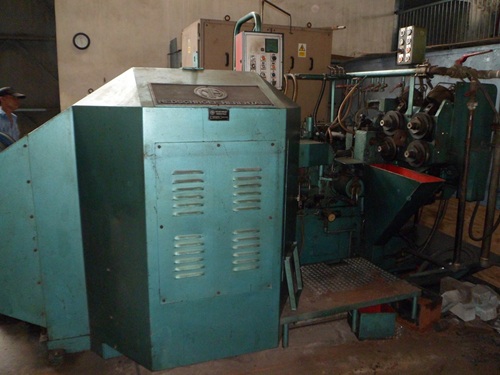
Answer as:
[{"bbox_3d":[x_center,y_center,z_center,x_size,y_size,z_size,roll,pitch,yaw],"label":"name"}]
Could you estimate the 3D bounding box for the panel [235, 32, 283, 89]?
[{"bbox_3d":[0.077,-0.992,3.106,0.335,0.424,0.179,-3,11,-18],"label":"panel"}]

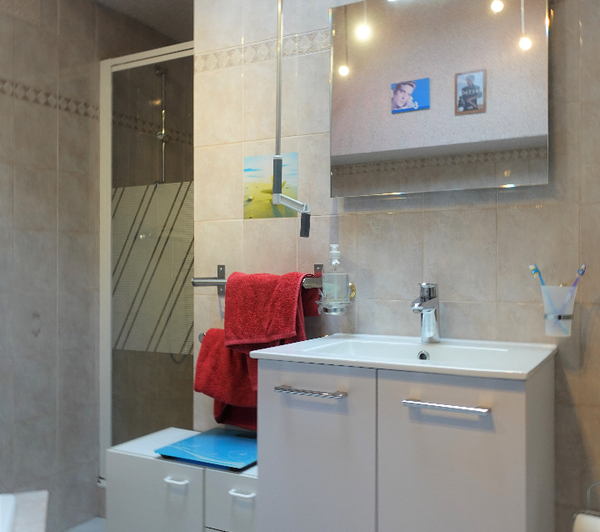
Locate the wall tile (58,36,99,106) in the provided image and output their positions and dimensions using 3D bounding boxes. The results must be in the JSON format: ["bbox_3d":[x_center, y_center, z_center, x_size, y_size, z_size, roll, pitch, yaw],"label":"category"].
[{"bbox_3d":[-0.946,-0.835,2.539,0.010,0.248,0.197,0,0,28],"label":"wall tile"}]

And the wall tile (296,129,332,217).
[{"bbox_3d":[0.080,-0.279,1.818,0.198,0.251,0.010,0,0,29],"label":"wall tile"}]

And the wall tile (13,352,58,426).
[{"bbox_3d":[-1.052,0.484,2.401,0.010,0.251,0.198,0,0,29],"label":"wall tile"}]

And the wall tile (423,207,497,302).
[{"bbox_3d":[0.433,-0.028,1.624,0.200,0.252,0.010,0,-1,28],"label":"wall tile"}]

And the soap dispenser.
[{"bbox_3d":[0.102,0.039,1.719,0.082,0.200,0.085,0,0,17],"label":"soap dispenser"}]

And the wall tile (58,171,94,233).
[{"bbox_3d":[-0.974,-0.276,2.618,0.012,0.253,0.210,0,0,27],"label":"wall tile"}]

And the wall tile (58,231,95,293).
[{"bbox_3d":[-0.943,-0.019,2.542,0.010,0.248,0.197,0,0,28],"label":"wall tile"}]

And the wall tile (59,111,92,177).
[{"bbox_3d":[-0.945,-0.519,2.540,0.010,0.248,0.197,0,0,28],"label":"wall tile"}]

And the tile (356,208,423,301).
[{"bbox_3d":[0.258,-0.027,1.719,0.197,0.248,0.010,0,0,28],"label":"tile"}]

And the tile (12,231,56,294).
[{"bbox_3d":[-1.070,-0.023,2.431,0.012,0.253,0.210,0,0,27],"label":"tile"}]

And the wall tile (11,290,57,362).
[{"bbox_3d":[-1.056,0.233,2.400,0.010,0.252,0.200,0,-1,28],"label":"wall tile"}]

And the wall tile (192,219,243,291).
[{"bbox_3d":[-0.270,-0.024,2.005,0.200,0.252,0.010,0,-1,28],"label":"wall tile"}]

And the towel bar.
[{"bbox_3d":[-0.142,0.049,1.881,0.430,0.100,0.100,0,0,27],"label":"towel bar"}]

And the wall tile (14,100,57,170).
[{"bbox_3d":[-1.057,-0.522,2.407,0.010,0.252,0.200,0,-1,28],"label":"wall tile"}]

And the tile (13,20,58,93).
[{"bbox_3d":[-1.040,-0.834,2.365,0.010,0.248,0.197,0,0,28],"label":"tile"}]

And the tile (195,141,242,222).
[{"bbox_3d":[-0.271,-0.275,2.008,0.200,0.252,0.010,0,-1,28],"label":"tile"}]

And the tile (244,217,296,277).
[{"bbox_3d":[-0.092,-0.026,1.908,0.197,0.248,0.010,0,0,28],"label":"tile"}]

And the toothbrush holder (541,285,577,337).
[{"bbox_3d":[0.624,0.108,1.446,0.081,0.122,0.085,0,0,29],"label":"toothbrush holder"}]

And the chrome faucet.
[{"bbox_3d":[0.319,0.119,1.527,0.050,0.152,0.150,0,-1,28],"label":"chrome faucet"}]

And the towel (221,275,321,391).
[{"bbox_3d":[-0.096,0.208,1.854,0.295,0.375,0.105,0,0,27],"label":"towel"}]

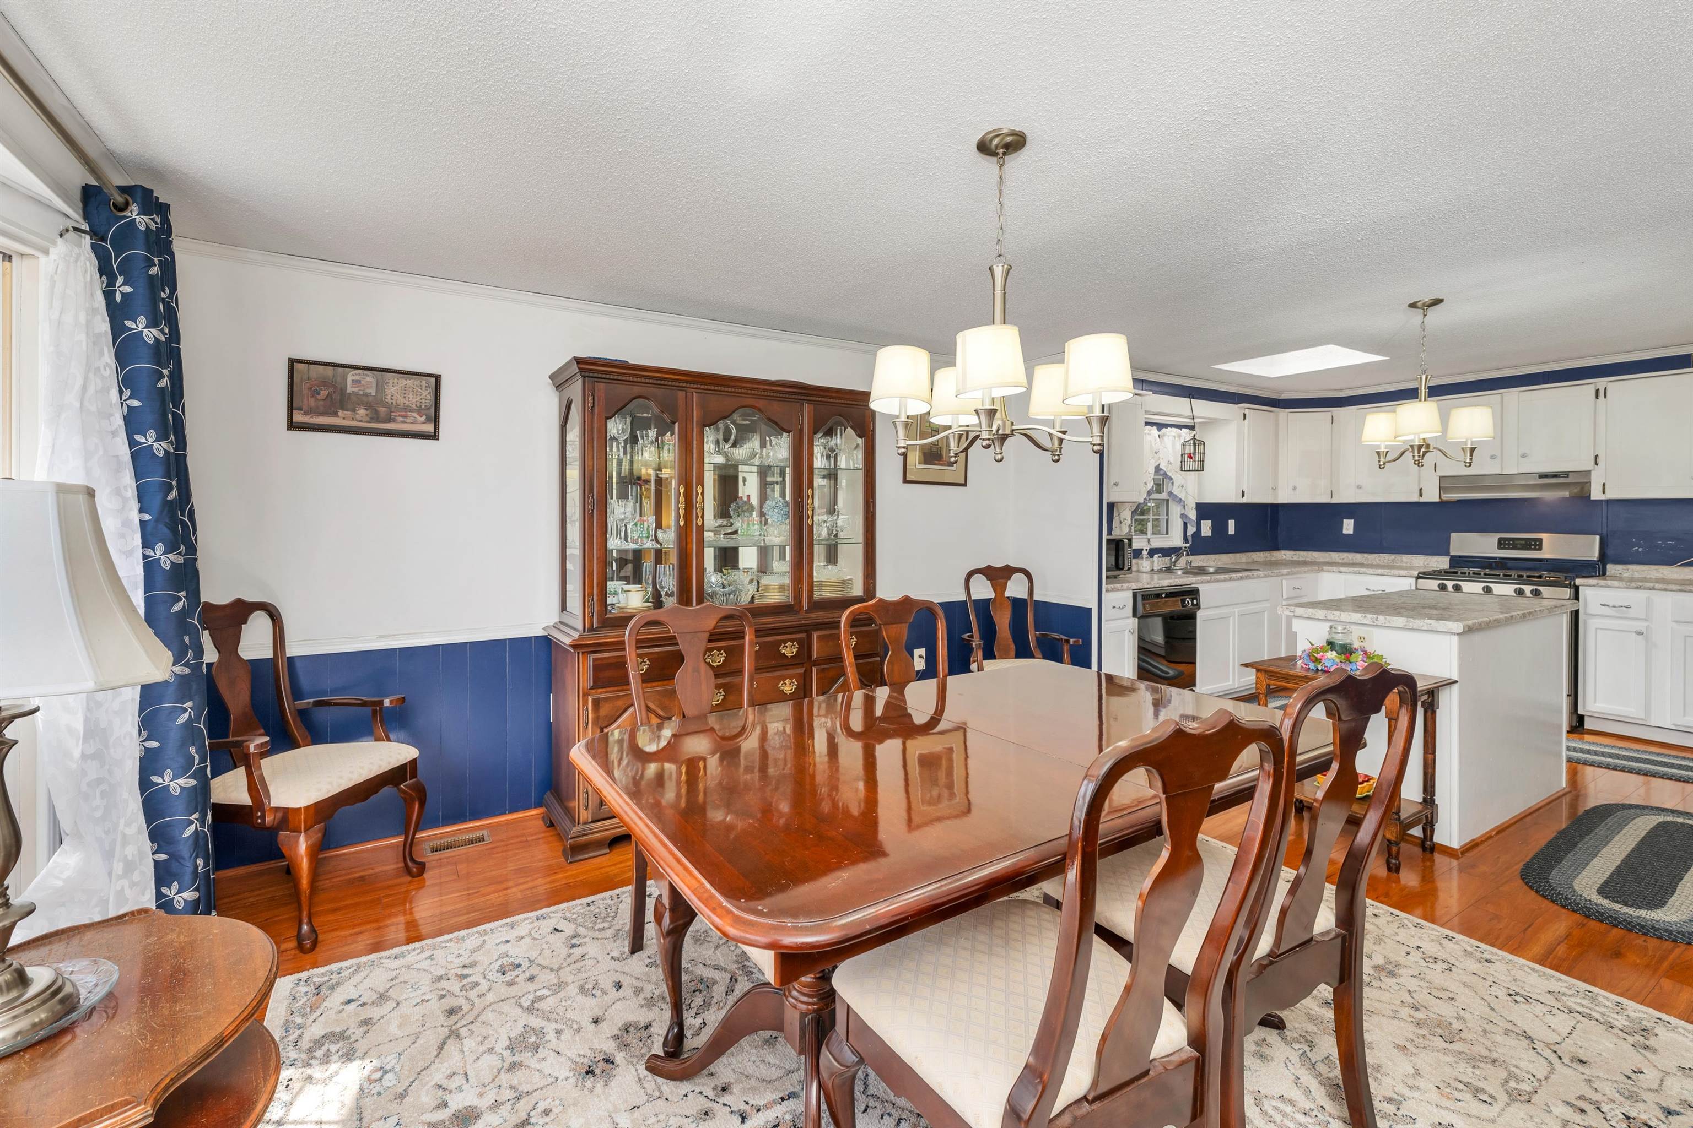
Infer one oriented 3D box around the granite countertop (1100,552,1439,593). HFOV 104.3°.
[{"bbox_3d":[2.957,0.051,4.807,3.240,0.140,1.310,-2,3,-30],"label":"granite countertop"}]

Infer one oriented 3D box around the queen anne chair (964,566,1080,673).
[{"bbox_3d":[0.955,0.553,3.782,0.600,1.040,0.600,-1,3,-12],"label":"queen anne chair"}]

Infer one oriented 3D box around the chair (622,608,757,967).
[{"bbox_3d":[-0.348,0.681,1.941,0.510,1.040,0.570,-2,4,-32],"label":"chair"}]

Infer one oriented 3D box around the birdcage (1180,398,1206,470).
[{"bbox_3d":[2.579,-0.965,4.900,0.175,0.560,0.170,-2,3,-30],"label":"birdcage"}]

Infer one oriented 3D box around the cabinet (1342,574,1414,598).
[{"bbox_3d":[4.206,0.509,5.117,0.600,0.870,0.470,-2,4,-32],"label":"cabinet"}]

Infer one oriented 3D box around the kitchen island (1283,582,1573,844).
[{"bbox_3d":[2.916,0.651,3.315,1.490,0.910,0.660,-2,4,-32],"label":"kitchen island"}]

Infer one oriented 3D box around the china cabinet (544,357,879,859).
[{"bbox_3d":[-0.581,0.149,3.092,1.410,1.960,0.440,-2,4,-32],"label":"china cabinet"}]

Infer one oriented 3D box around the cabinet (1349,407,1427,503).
[{"bbox_3d":[4.393,-0.878,5.294,0.310,0.770,0.525,-2,3,-30],"label":"cabinet"}]

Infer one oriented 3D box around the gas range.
[{"bbox_3d":[4.521,0.398,4.542,0.670,1.160,0.760,-2,4,-32],"label":"gas range"}]

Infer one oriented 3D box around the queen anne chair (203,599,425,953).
[{"bbox_3d":[-1.881,0.658,2.249,0.600,1.040,0.600,1,3,9],"label":"queen anne chair"}]

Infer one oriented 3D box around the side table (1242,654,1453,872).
[{"bbox_3d":[2.066,0.819,2.725,0.430,0.650,0.640,-2,4,-32],"label":"side table"}]

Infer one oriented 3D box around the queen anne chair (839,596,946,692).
[{"bbox_3d":[0.318,0.650,2.307,0.530,1.030,0.570,-1,3,-26],"label":"queen anne chair"}]

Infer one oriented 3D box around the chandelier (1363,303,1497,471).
[{"bbox_3d":[2.620,-0.811,3.013,0.460,0.745,0.460,-2,4,-32],"label":"chandelier"}]

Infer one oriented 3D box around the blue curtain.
[{"bbox_3d":[-2.127,0.040,2.011,0.180,2.240,0.270,-2,3,-30],"label":"blue curtain"}]

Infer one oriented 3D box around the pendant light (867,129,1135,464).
[{"bbox_3d":[0.414,-0.728,1.836,0.670,0.880,0.670,0,3,0],"label":"pendant light"}]

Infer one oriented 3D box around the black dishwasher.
[{"bbox_3d":[1.873,0.563,4.432,0.610,0.860,0.610,-2,4,-32],"label":"black dishwasher"}]

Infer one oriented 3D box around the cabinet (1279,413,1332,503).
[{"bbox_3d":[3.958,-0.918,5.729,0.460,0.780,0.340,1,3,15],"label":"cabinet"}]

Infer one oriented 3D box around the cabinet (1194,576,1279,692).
[{"bbox_3d":[2.602,0.525,4.895,0.980,0.870,0.600,-2,4,-32],"label":"cabinet"}]

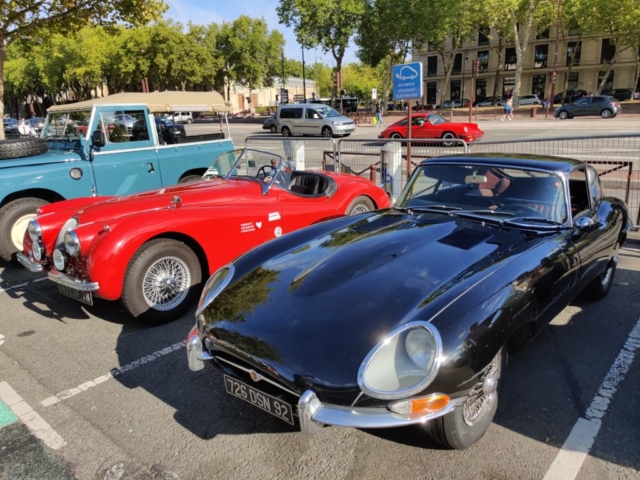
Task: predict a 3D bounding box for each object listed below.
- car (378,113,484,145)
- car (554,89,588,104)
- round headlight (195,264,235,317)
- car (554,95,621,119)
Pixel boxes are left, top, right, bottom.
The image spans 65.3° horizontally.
[{"bbox_3d":[4.466,-4.445,20.137,4.290,1.310,1.650,10,19,36],"label":"car"},{"bbox_3d":[32.525,-18.469,64.430,4.250,1.600,1.800,12,20,40],"label":"car"},{"bbox_3d":[-0.569,0.271,2.699,0.270,0.230,0.250,12,21,41],"label":"round headlight"},{"bbox_3d":[17.844,-8.825,33.200,4.000,1.460,1.740,10,18,39],"label":"car"}]

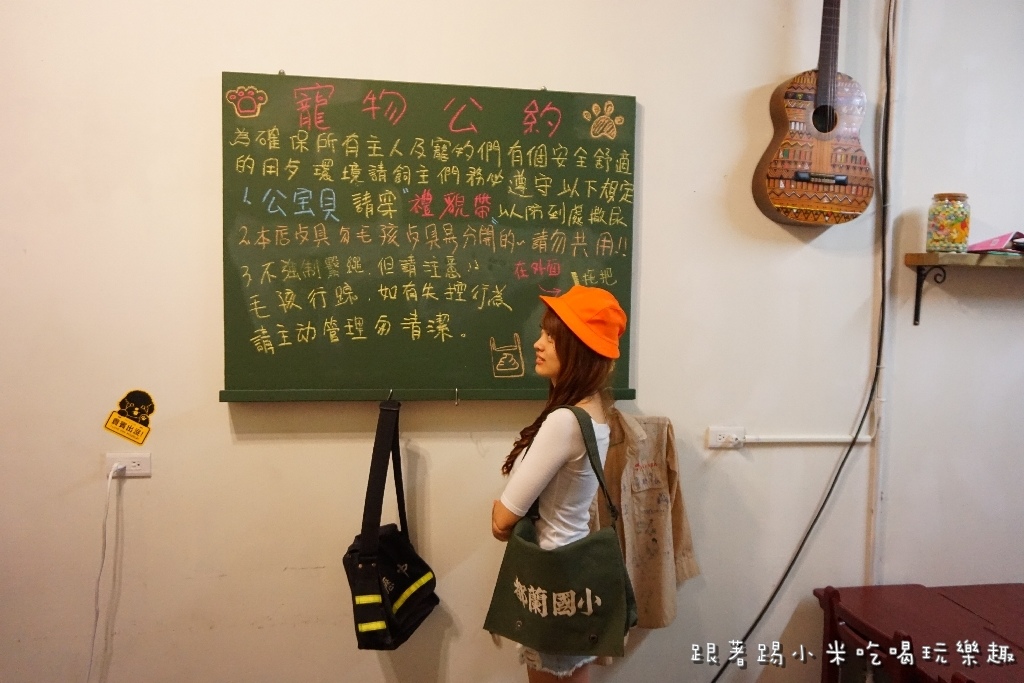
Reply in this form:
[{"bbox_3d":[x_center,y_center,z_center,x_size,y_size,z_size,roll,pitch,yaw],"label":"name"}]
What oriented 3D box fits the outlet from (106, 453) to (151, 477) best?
[{"bbox_3d":[-1.100,0.353,2.048,0.118,0.069,0.020,0,3,-9],"label":"outlet"}]

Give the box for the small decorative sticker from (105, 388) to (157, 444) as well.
[{"bbox_3d":[-1.097,0.216,2.048,0.140,0.164,0.005,0,3,-9],"label":"small decorative sticker"}]

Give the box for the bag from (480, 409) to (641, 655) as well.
[{"bbox_3d":[0.115,0.437,1.690,0.330,0.560,0.170,2,3,15],"label":"bag"}]

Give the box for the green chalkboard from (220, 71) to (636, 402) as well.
[{"bbox_3d":[-0.220,-0.291,2.100,1.210,0.926,0.080,0,3,-9],"label":"green chalkboard"}]

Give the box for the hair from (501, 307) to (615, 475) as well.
[{"bbox_3d":[0.114,0.120,1.820,0.280,0.430,0.220,1,3,9],"label":"hair"}]

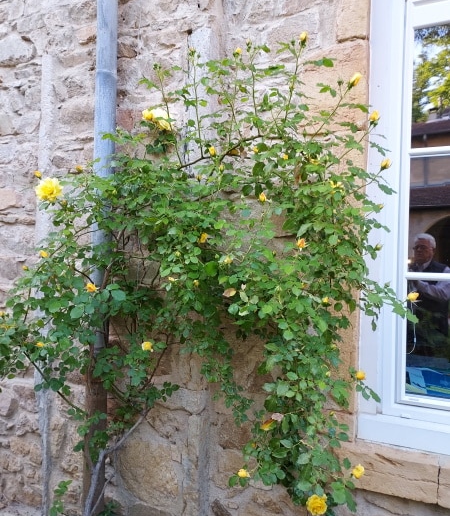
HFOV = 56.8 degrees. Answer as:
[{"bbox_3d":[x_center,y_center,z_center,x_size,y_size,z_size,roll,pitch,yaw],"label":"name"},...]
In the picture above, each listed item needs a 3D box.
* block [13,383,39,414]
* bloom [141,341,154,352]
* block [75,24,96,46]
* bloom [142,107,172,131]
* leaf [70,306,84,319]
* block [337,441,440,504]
[{"bbox_3d":[-1.033,0.740,2.241,0.190,0.152,0.100,1,0,24],"label":"block"},{"bbox_3d":[-0.317,0.364,1.700,0.047,0.045,0.040,1,0,7],"label":"bloom"},{"bbox_3d":[-0.671,-1.111,2.119,0.149,0.101,0.090,1,0,24],"label":"block"},{"bbox_3d":[-0.276,-0.567,1.698,0.118,0.090,0.085,1,0,8],"label":"bloom"},{"bbox_3d":[-0.611,0.224,1.724,0.054,0.050,0.030,2,0,2],"label":"leaf"},{"bbox_3d":[0.601,0.756,1.547,0.333,0.132,0.200,1,0,24],"label":"block"}]

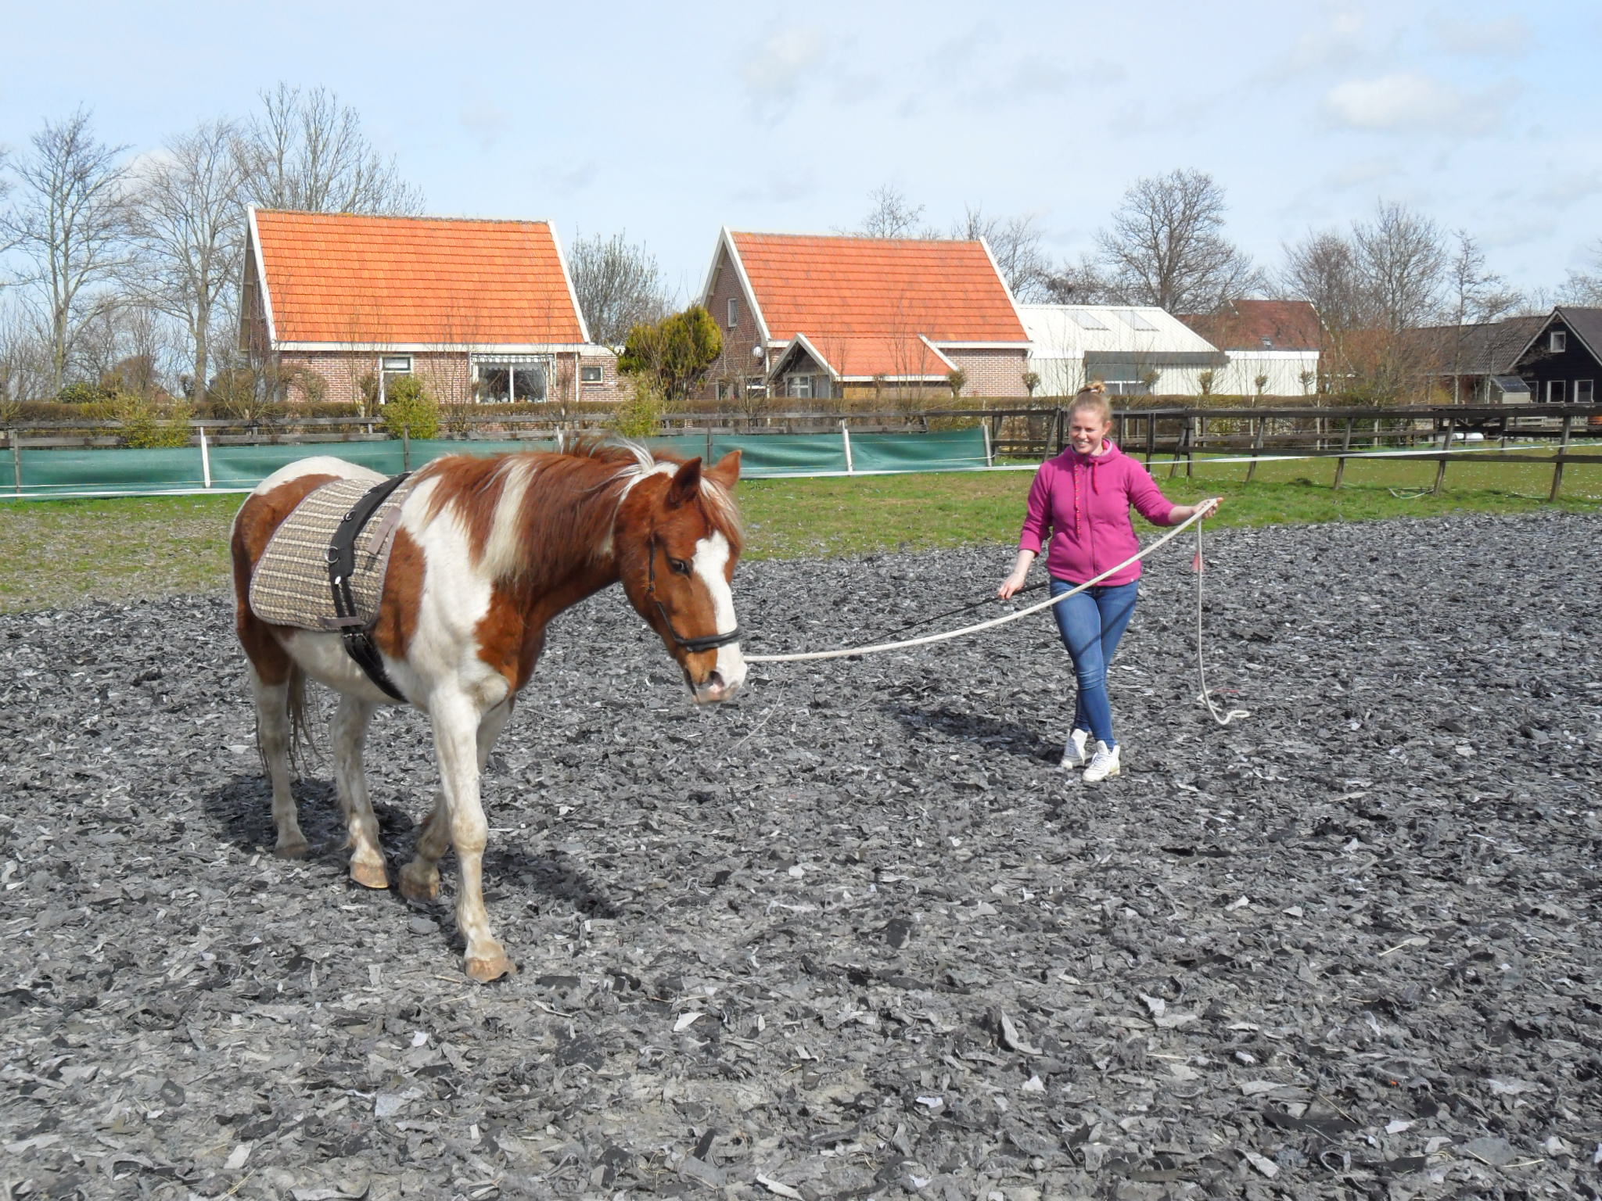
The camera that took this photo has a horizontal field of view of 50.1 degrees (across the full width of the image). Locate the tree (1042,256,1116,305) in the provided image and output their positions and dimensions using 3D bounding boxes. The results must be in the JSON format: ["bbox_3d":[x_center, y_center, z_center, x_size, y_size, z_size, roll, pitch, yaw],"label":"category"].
[{"bbox_3d":[11.515,-10.647,71.271,3.400,7.290,3.400,-1,6,0],"label":"tree"}]

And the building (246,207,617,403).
[{"bbox_3d":[-10.426,-7.482,48.507,9.700,6.633,5.777,-4,7,-26],"label":"building"}]

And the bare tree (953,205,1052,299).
[{"bbox_3d":[9.726,-13.975,82.906,5.160,10.190,5.160,0,7,0],"label":"bare tree"}]

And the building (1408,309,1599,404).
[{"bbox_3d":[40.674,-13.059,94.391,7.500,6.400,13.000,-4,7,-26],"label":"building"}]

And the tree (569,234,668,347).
[{"bbox_3d":[-7.656,-11.284,71.144,4.530,7.910,4.530,0,7,0],"label":"tree"}]

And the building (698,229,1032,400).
[{"bbox_3d":[2.798,-8.869,56.541,9.700,6.720,10.000,-4,8,-25],"label":"building"}]

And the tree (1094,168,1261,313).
[{"bbox_3d":[18.899,-15.578,86.738,8.550,12.360,8.550,0,7,0],"label":"tree"}]

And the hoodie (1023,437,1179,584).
[{"bbox_3d":[1.259,-0.371,7.253,0.660,0.600,0.340,2,7,16],"label":"hoodie"}]

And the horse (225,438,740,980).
[{"bbox_3d":[-1.137,0.258,5.542,0.660,1.570,2.360,-6,8,-39],"label":"horse"}]

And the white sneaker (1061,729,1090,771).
[{"bbox_3d":[1.210,0.657,7.464,0.105,0.135,0.260,3,8,20],"label":"white sneaker"}]

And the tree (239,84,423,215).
[{"bbox_3d":[-19.264,-14.226,70.767,7.890,13.910,7.890,0,7,0],"label":"tree"}]

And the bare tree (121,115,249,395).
[{"bbox_3d":[-19.806,-10.117,55.187,4.200,10.593,4.200,-1,6,0],"label":"bare tree"}]

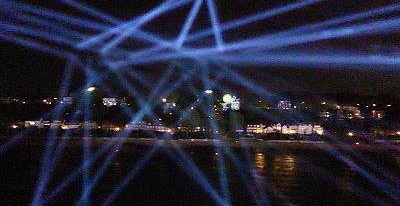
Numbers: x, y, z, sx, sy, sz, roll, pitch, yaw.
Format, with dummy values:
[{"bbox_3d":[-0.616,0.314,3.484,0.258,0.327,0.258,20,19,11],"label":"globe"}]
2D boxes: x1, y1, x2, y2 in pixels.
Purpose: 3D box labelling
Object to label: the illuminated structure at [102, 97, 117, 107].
[{"bbox_3d":[-111.630,-0.310,356.360,16.110,10.300,12.720,1,-6,-7],"label":"illuminated structure"}]

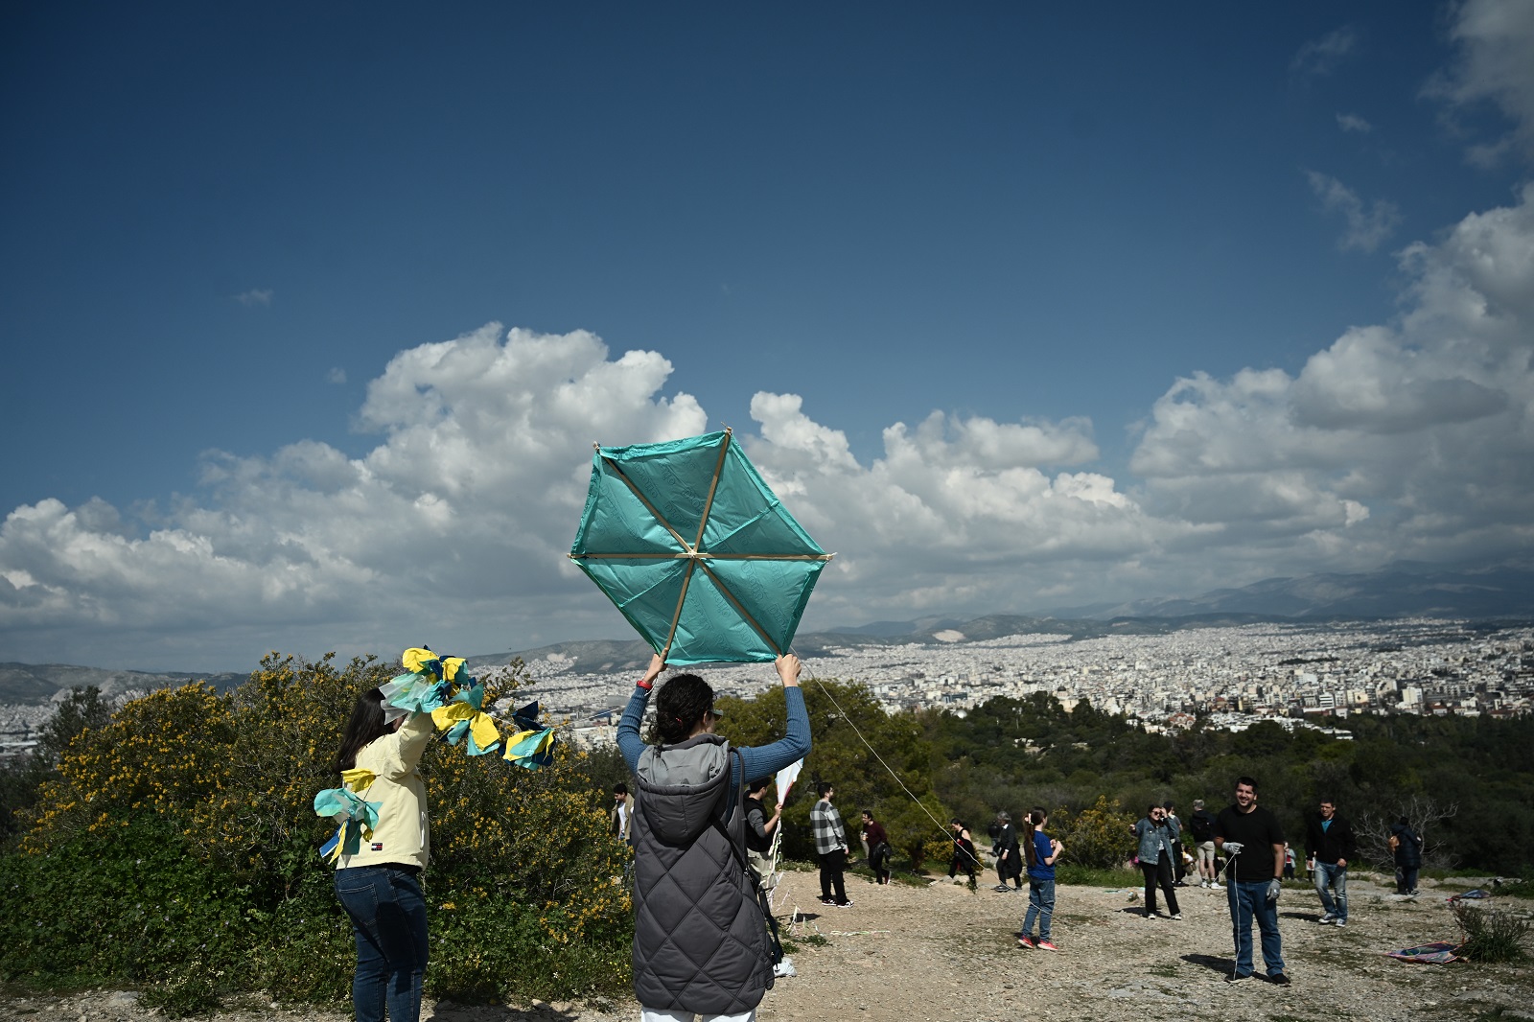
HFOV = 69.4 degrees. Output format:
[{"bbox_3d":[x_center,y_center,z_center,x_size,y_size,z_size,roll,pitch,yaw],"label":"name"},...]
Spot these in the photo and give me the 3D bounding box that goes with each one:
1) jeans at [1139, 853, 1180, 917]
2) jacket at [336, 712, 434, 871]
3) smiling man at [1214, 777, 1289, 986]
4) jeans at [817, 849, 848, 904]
[{"bbox_3d":[5.848,5.541,16.500,0.480,0.950,0.320,-3,-8,0],"label":"jeans"},{"bbox_3d":[-1.551,1.129,4.500,0.400,0.610,0.450,4,-10,-42],"label":"jacket"},{"bbox_3d":[4.399,3.348,10.050,0.620,1.770,0.420,-7,-9,30],"label":"smiling man"},{"bbox_3d":[0.961,5.309,16.200,0.340,0.860,0.390,2,-9,-30],"label":"jeans"}]

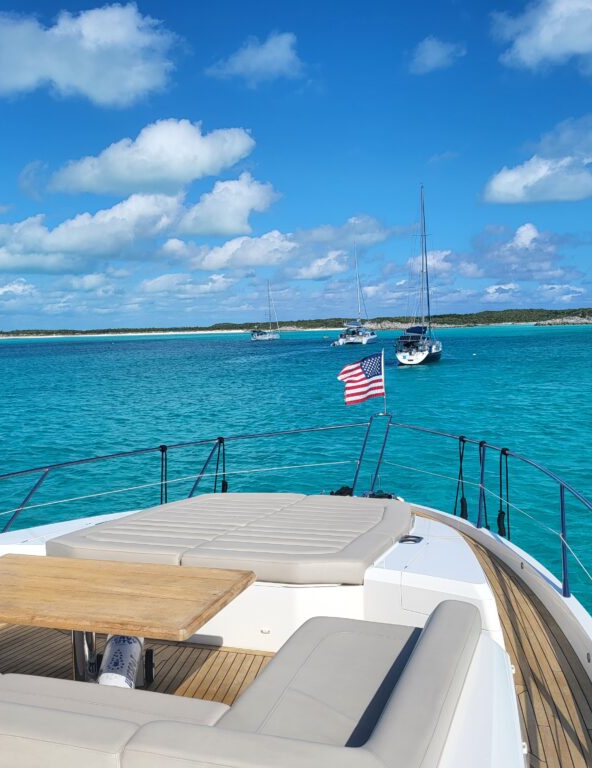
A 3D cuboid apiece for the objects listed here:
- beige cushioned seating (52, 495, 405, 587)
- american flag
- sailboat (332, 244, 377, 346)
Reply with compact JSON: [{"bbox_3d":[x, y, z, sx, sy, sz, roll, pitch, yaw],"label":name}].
[{"bbox_3d":[-0.225,0.965,5.101,1.820,0.135,2.200,0,0,18],"label":"beige cushioned seating"},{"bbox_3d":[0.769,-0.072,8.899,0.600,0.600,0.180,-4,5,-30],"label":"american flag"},{"bbox_3d":[15.266,-21.040,185.609,7.300,23.600,13.500,0,4,18],"label":"sailboat"}]

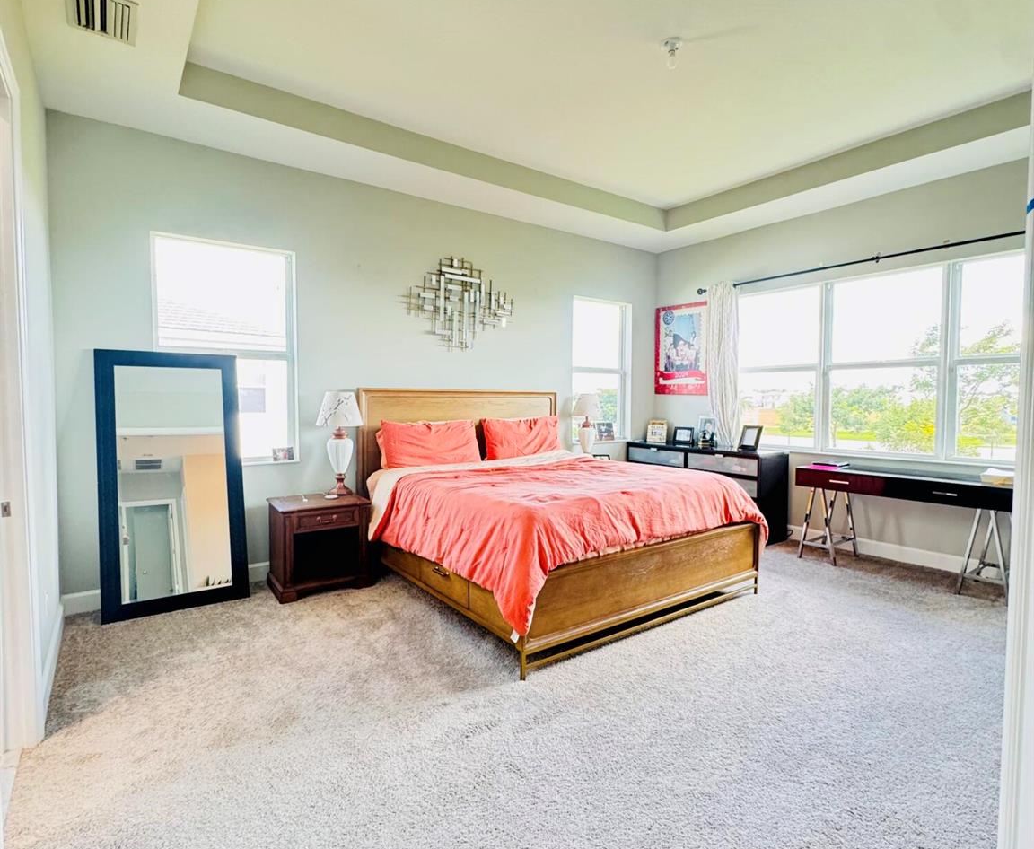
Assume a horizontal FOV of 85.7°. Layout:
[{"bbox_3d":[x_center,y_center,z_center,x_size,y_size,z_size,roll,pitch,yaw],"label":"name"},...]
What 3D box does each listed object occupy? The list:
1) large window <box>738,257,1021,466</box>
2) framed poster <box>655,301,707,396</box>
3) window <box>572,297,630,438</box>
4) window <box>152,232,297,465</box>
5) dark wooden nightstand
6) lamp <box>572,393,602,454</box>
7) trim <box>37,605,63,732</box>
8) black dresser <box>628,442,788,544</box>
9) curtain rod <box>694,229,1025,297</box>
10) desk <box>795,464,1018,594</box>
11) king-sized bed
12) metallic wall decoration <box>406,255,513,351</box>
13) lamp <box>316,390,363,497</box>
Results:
[{"bbox_3d":[3.088,-0.501,4.745,0.115,1.551,2.700,-2,3,-36],"label":"large window"},{"bbox_3d":[1.844,-0.842,6.296,0.027,1.015,0.716,-2,3,-36],"label":"framed poster"},{"bbox_3d":[0.911,-0.575,6.150,0.877,1.542,0.115,-2,3,-36],"label":"window"},{"bbox_3d":[-2.050,-0.486,3.989,0.907,1.569,0.115,-2,3,-36],"label":"window"},{"bbox_3d":[-1.419,0.860,4.018,0.634,0.599,0.499,-2,3,-36],"label":"dark wooden nightstand"},{"bbox_3d":[0.709,0.069,5.685,0.332,0.780,0.332,0,3,0],"label":"lamp"},{"bbox_3d":[-2.371,1.149,2.858,0.018,0.135,1.462,-2,3,-36],"label":"trim"},{"bbox_3d":[1.918,0.662,5.823,0.533,0.851,1.577,-2,3,-36],"label":"black dresser"},{"bbox_3d":[2.933,-1.380,4.722,0.095,0.058,3.290,-2,3,-36],"label":"curtain rod"},{"bbox_3d":[2.998,0.773,4.302,0.547,0.778,1.478,-2,3,-36],"label":"desk"},{"bbox_3d":[0.203,0.451,4.144,2.167,1.434,2.255,-2,3,-36],"label":"king-sized bed"},{"bbox_3d":[-0.484,-1.063,4.988,1.114,0.828,0.074,-2,3,-36],"label":"metallic wall decoration"},{"bbox_3d":[-1.320,0.148,4.164,0.354,0.802,0.354,-2,3,-36],"label":"lamp"}]

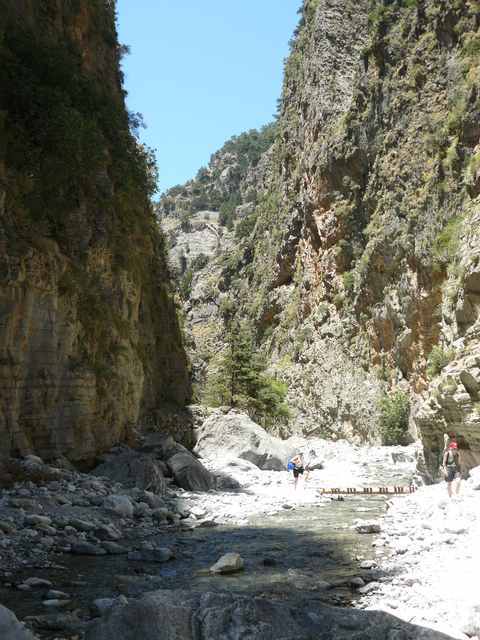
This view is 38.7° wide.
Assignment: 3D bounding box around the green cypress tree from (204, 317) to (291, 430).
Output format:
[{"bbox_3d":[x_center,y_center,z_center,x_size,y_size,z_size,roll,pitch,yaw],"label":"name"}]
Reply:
[{"bbox_3d":[0.409,3.551,43.000,5.200,7.300,5.000,0,-10,0],"label":"green cypress tree"}]

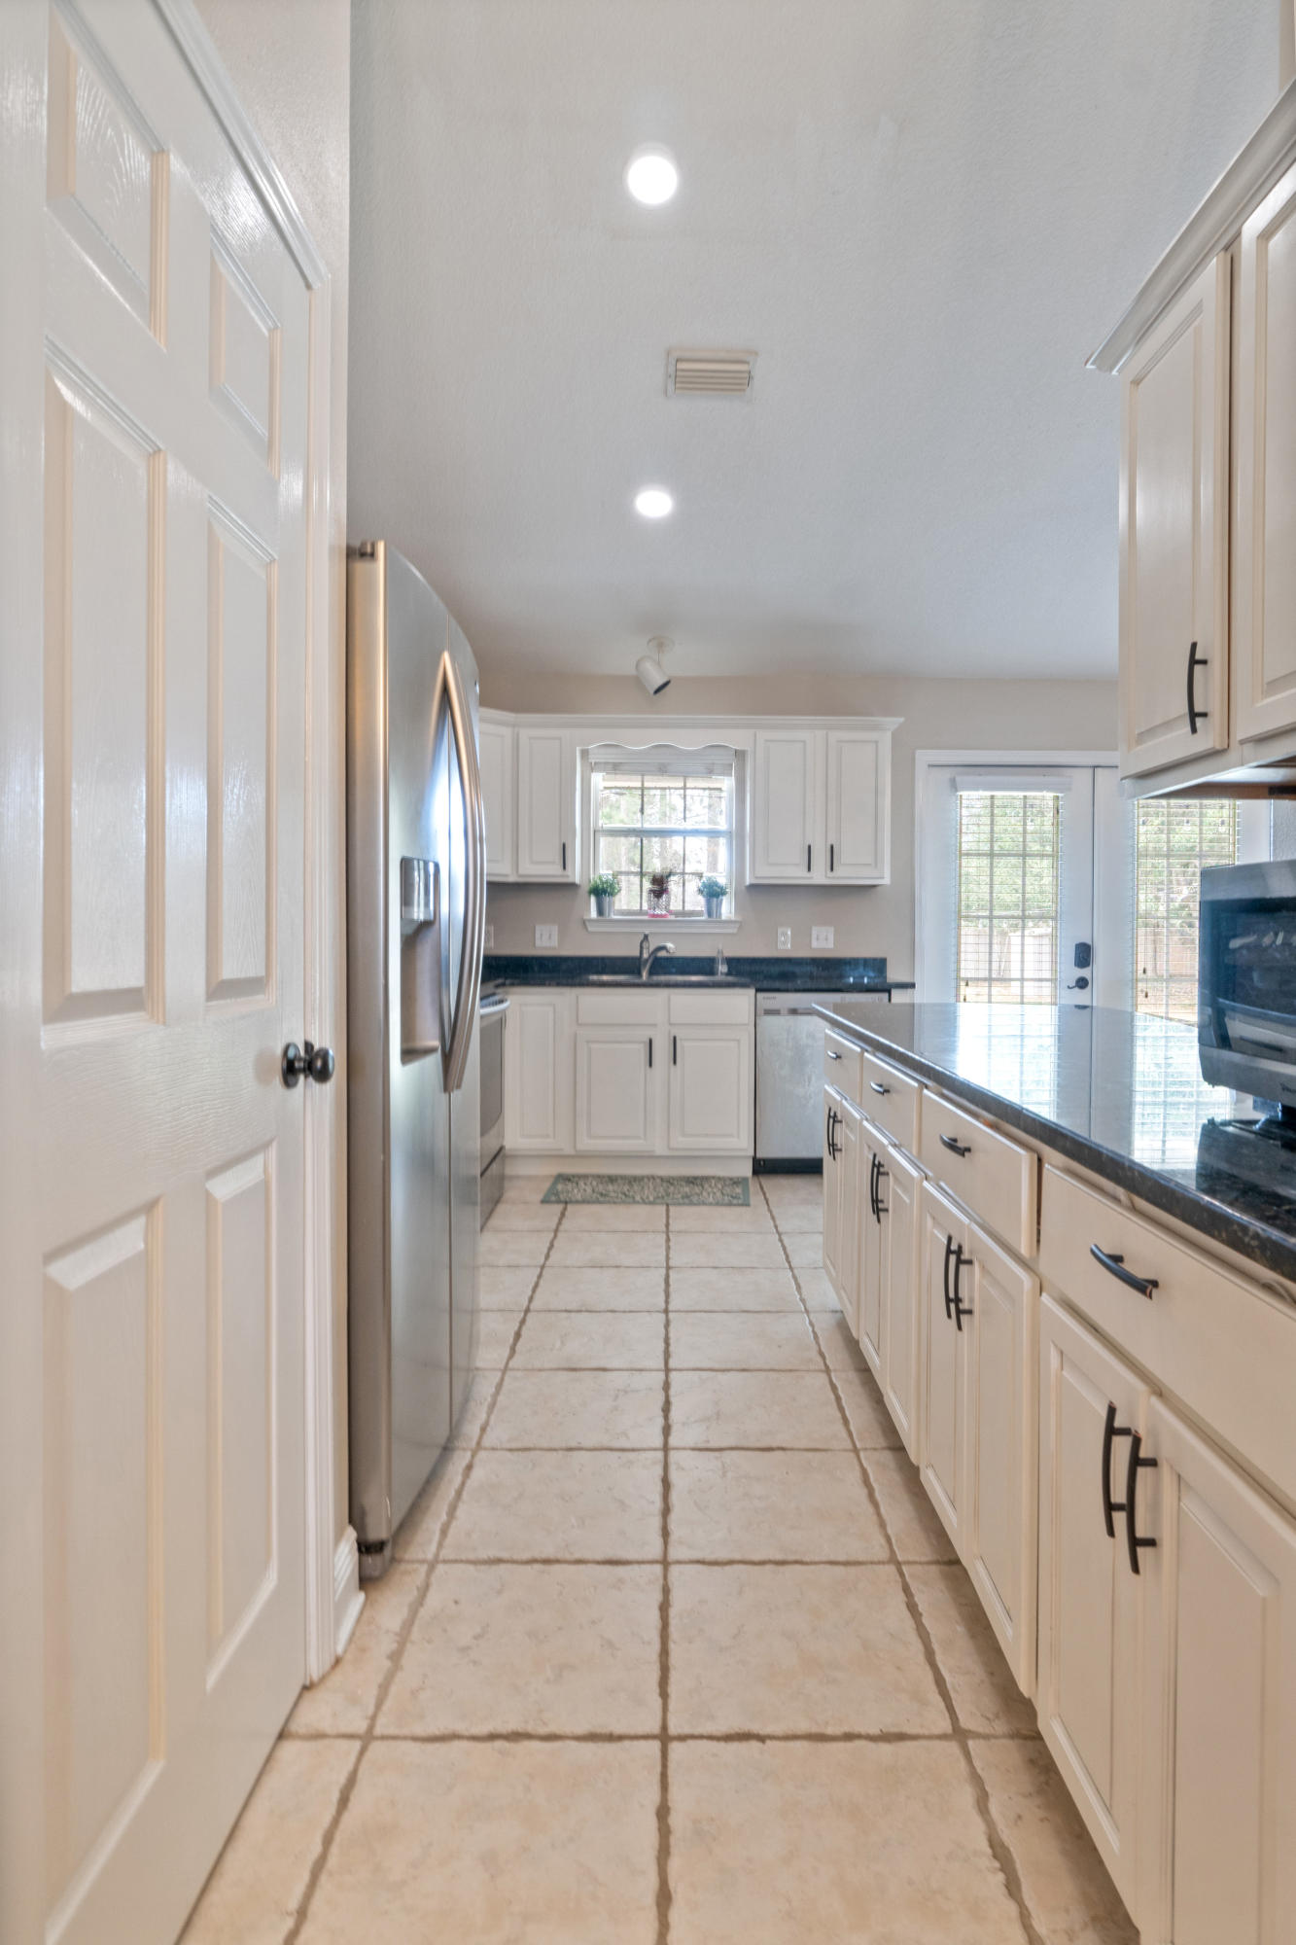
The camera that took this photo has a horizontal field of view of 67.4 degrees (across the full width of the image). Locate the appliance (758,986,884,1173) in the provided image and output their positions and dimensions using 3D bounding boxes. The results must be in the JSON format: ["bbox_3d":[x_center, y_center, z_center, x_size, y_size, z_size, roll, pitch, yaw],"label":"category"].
[{"bbox_3d":[0.805,0.505,4.720,0.605,0.860,0.600,0,1,1],"label":"appliance"}]

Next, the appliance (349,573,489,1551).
[{"bbox_3d":[-0.780,0.147,2.130,0.850,1.780,0.890,0,1,1],"label":"appliance"}]

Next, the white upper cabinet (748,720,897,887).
[{"bbox_3d":[0.833,-0.819,4.860,0.700,0.775,0.330,0,2,1],"label":"white upper cabinet"}]

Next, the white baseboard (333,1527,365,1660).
[{"bbox_3d":[-0.497,1.004,1.590,0.027,0.130,0.150,0,2,1],"label":"white baseboard"}]

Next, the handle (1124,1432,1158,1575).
[{"bbox_3d":[0.468,0.502,0.918,0.032,0.135,0.011,0,1,1],"label":"handle"}]

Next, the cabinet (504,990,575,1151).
[{"bbox_3d":[-0.497,0.452,4.420,0.310,0.710,0.022,0,1,1],"label":"cabinet"}]

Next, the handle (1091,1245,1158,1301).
[{"bbox_3d":[0.479,0.299,0.975,0.033,0.013,0.127,0,2,1],"label":"handle"}]

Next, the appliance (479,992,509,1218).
[{"bbox_3d":[-0.930,0.510,3.740,0.680,0.930,0.760,0,1,1],"label":"appliance"}]

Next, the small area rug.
[{"bbox_3d":[0.010,0.943,4.260,0.880,0.012,0.460,0,2,3],"label":"small area rug"}]

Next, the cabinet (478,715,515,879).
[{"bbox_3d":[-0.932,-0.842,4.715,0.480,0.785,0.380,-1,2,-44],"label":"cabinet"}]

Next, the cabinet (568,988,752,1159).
[{"bbox_3d":[0.058,0.445,4.720,0.836,0.775,0.600,0,2,1],"label":"cabinet"}]

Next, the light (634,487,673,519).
[{"bbox_3d":[0.024,-1.870,3.880,0.160,0.030,0.160,0,-18,1],"label":"light"}]

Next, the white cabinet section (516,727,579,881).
[{"bbox_3d":[-0.488,-0.819,4.865,0.296,0.754,0.310,0,1,1],"label":"white cabinet section"}]

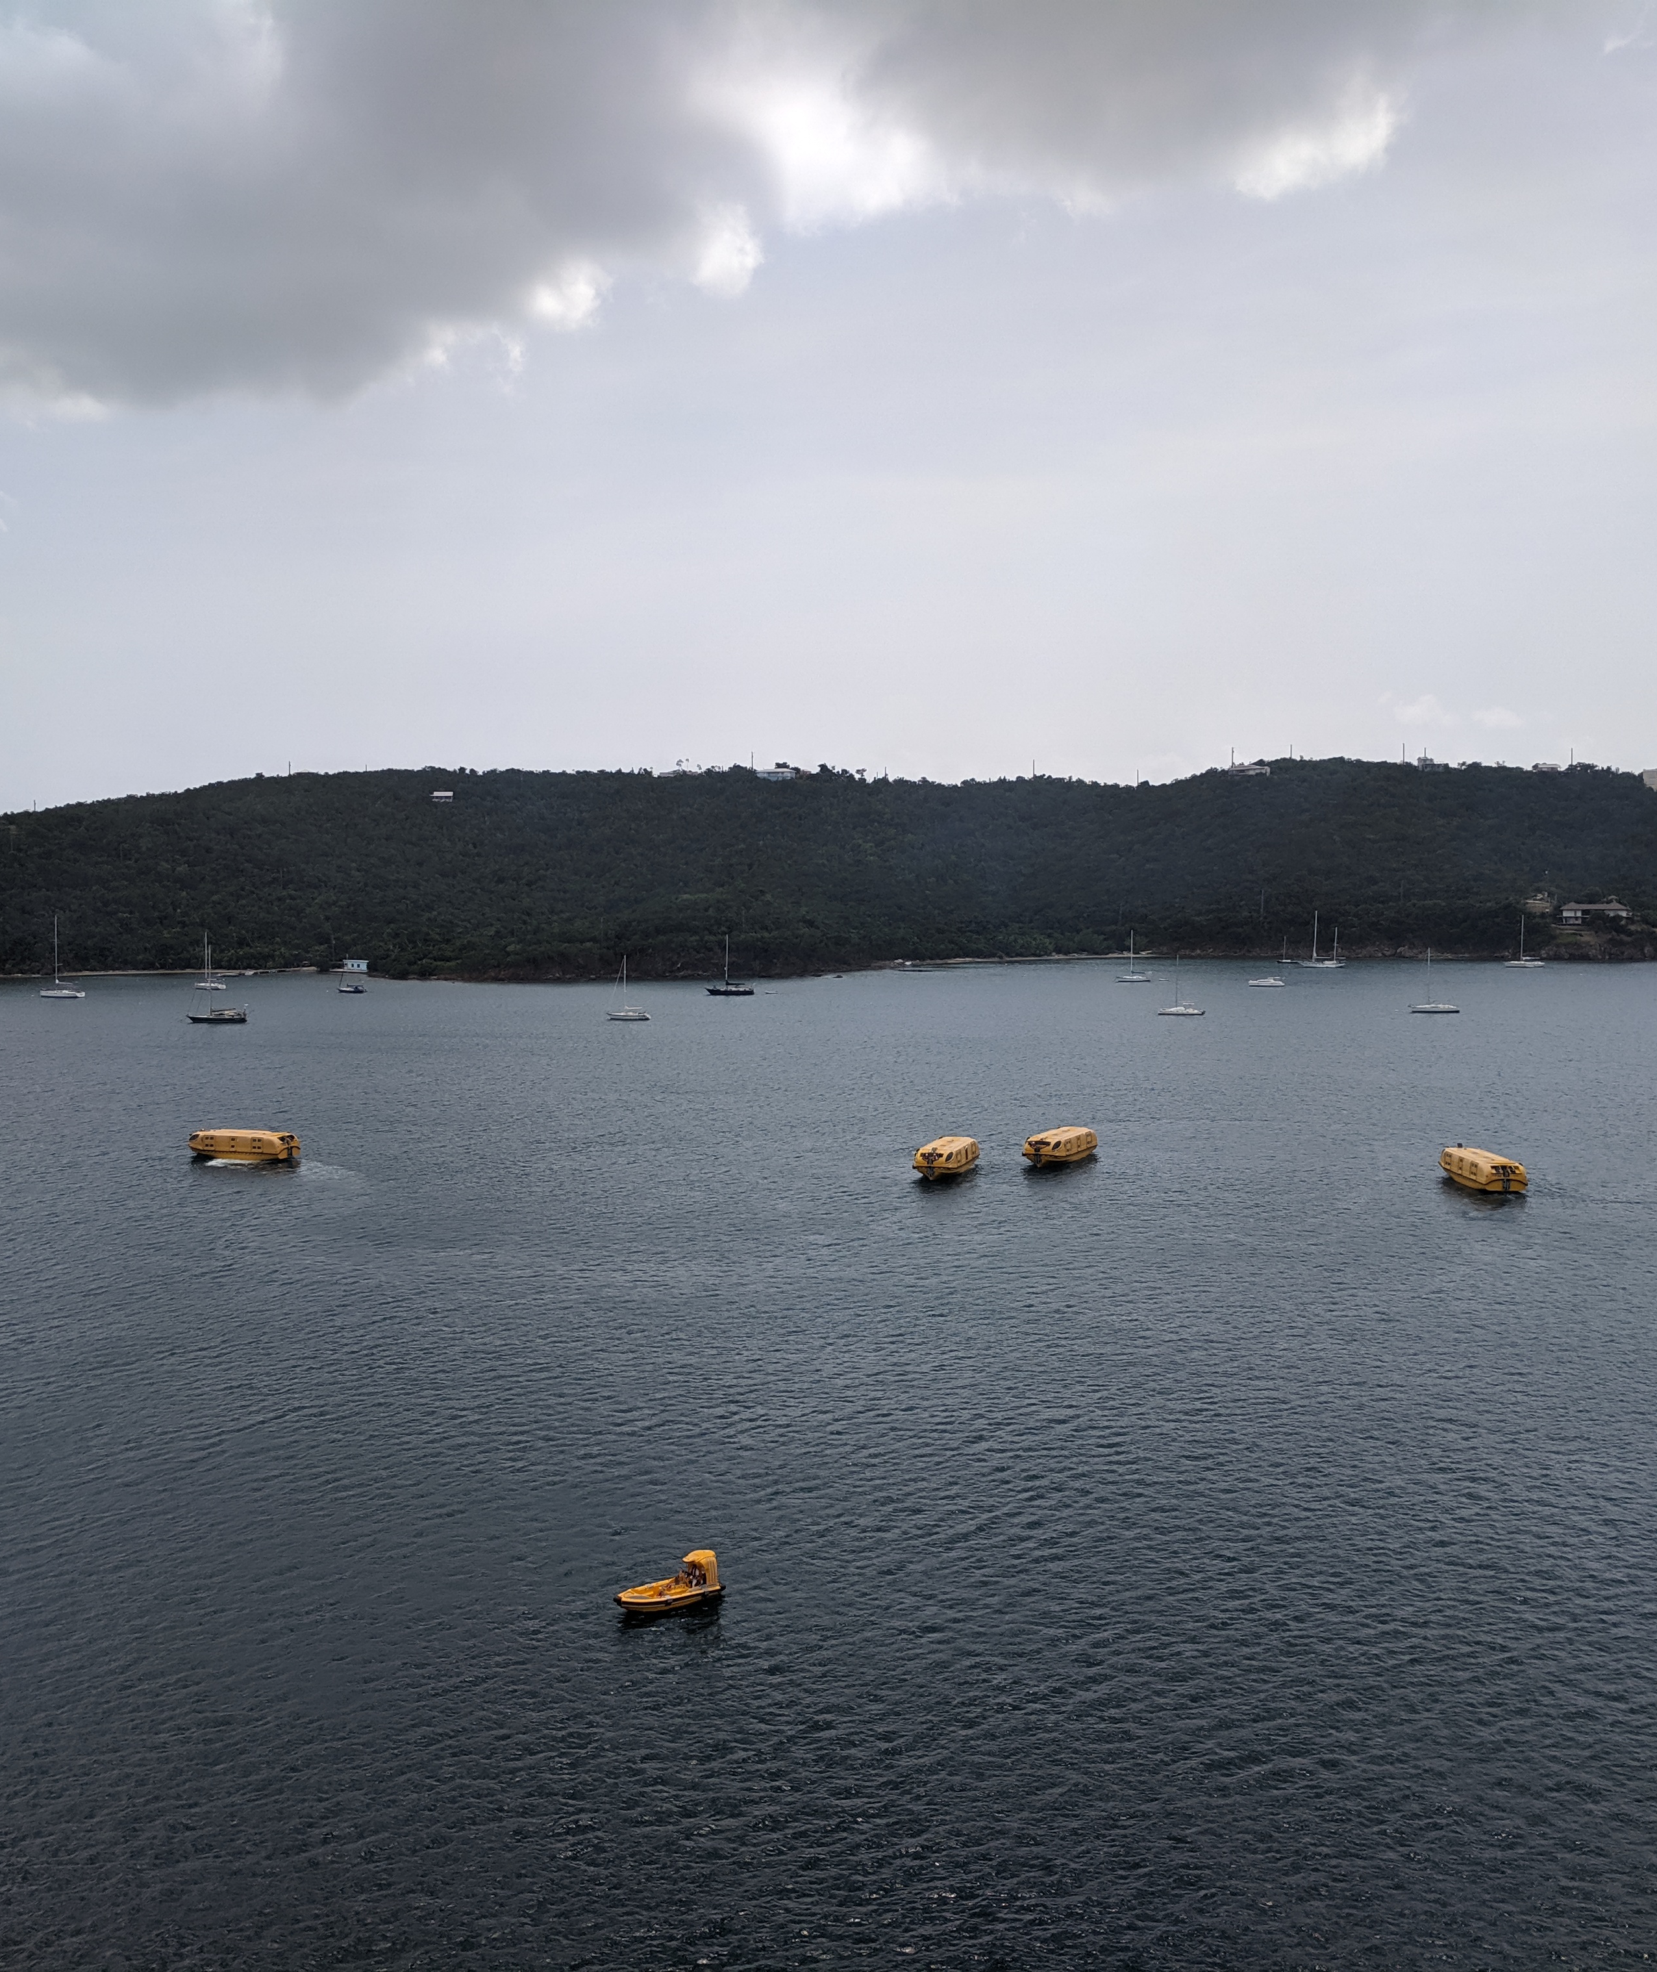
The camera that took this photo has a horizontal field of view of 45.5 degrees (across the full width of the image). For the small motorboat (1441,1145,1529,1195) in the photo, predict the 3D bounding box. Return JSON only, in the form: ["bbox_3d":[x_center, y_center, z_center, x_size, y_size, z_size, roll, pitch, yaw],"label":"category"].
[{"bbox_3d":[83.110,23.350,252.200,5.550,3.700,16.700,-1,4,-5],"label":"small motorboat"}]

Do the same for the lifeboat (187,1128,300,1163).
[{"bbox_3d":[-85.540,23.140,287.810,16.700,3.700,5.550,1,4,20],"label":"lifeboat"}]

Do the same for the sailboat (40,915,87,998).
[{"bbox_3d":[-246.590,-9.170,635.190,14.800,26.320,4.500,0,4,18],"label":"sailboat"}]

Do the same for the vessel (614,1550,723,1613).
[{"bbox_3d":[-9.210,34.060,112.970,6.230,2.700,2.400,-2,4,-24],"label":"vessel"}]

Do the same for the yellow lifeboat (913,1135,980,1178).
[{"bbox_3d":[15.800,23.250,266.580,5.550,3.700,16.700,1,4,19],"label":"yellow lifeboat"}]

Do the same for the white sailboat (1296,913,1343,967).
[{"bbox_3d":[177.620,-16.720,712.130,16.790,20.620,4.500,0,4,16],"label":"white sailboat"}]

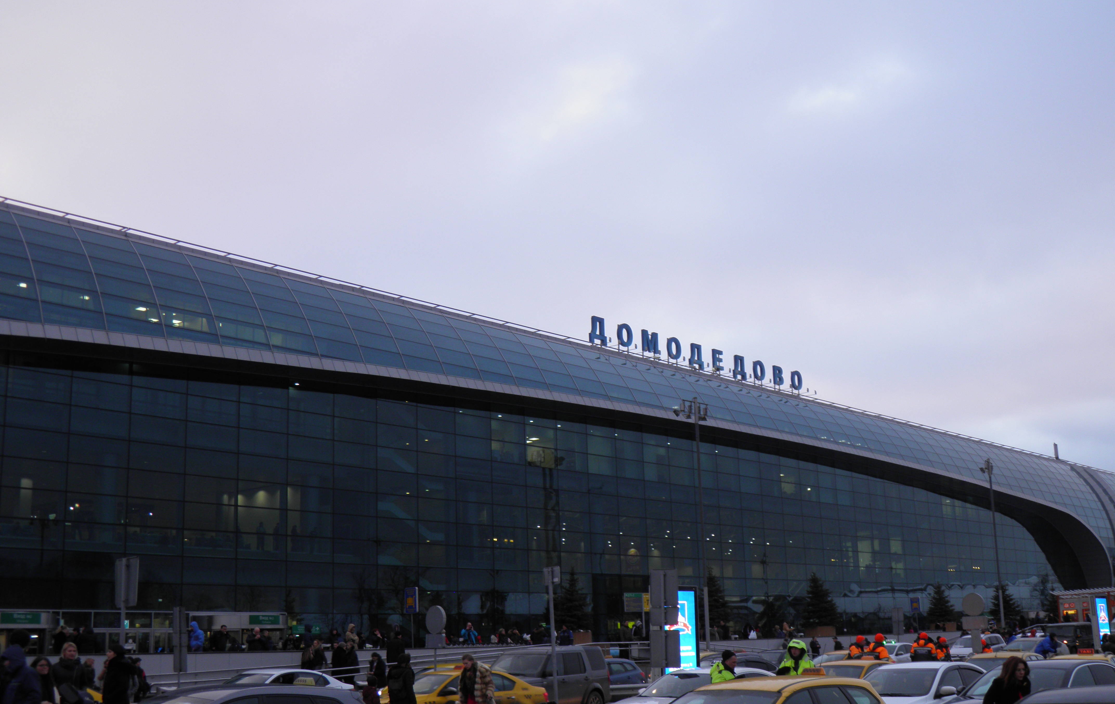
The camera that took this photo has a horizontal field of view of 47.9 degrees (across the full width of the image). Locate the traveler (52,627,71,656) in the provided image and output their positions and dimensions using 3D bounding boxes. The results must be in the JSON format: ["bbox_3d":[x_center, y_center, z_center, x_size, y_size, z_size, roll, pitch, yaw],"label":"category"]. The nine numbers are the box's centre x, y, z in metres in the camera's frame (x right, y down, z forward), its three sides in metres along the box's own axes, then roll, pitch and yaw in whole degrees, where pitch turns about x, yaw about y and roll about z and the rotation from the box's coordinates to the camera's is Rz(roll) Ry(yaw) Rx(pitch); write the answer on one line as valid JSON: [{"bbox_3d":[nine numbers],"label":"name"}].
[{"bbox_3d":[-14.206,8.680,35.805,0.420,1.680,0.500,-6,-14,18],"label":"traveler"}]

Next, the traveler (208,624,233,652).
[{"bbox_3d":[-10.708,9.539,39.804,0.600,1.760,0.420,3,-14,-20],"label":"traveler"}]

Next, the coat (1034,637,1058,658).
[{"bbox_3d":[14.417,8.727,36.917,0.600,0.720,0.520,-3,-13,6],"label":"coat"}]

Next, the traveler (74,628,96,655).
[{"bbox_3d":[-13.795,8.918,36.600,0.420,1.730,0.520,-7,-14,21],"label":"traveler"}]

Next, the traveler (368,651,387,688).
[{"bbox_3d":[-5.246,9.642,36.598,0.420,1.750,0.520,11,-18,-42],"label":"traveler"}]

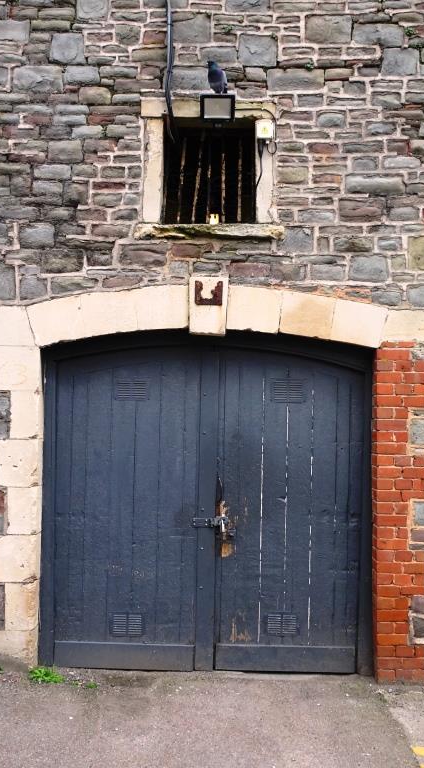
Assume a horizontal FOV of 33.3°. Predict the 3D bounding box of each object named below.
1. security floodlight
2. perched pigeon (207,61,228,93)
[{"bbox_3d":[0.035,-1.700,4.380,0.208,0.170,0.100,0,6,0],"label":"security floodlight"},{"bbox_3d":[0.037,-1.890,4.420,0.125,0.225,0.200,-1,-2,30],"label":"perched pigeon"}]

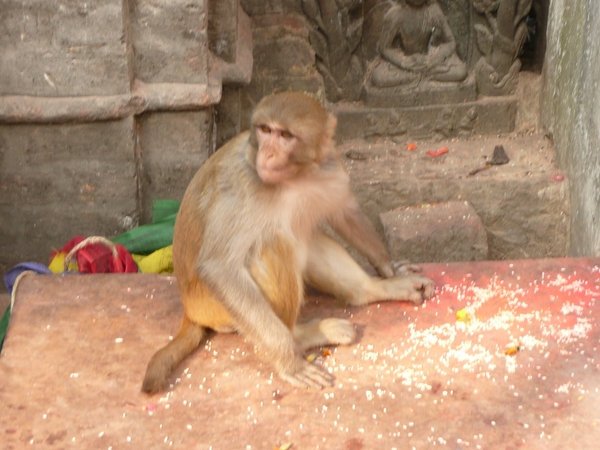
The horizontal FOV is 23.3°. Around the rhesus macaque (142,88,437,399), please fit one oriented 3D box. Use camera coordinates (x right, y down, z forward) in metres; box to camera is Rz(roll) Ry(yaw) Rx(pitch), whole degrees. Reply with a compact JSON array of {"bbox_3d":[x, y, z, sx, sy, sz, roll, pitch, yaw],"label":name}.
[{"bbox_3d":[-0.021,-0.024,2.285,0.360,0.430,0.470,9,24,24],"label":"rhesus macaque"}]

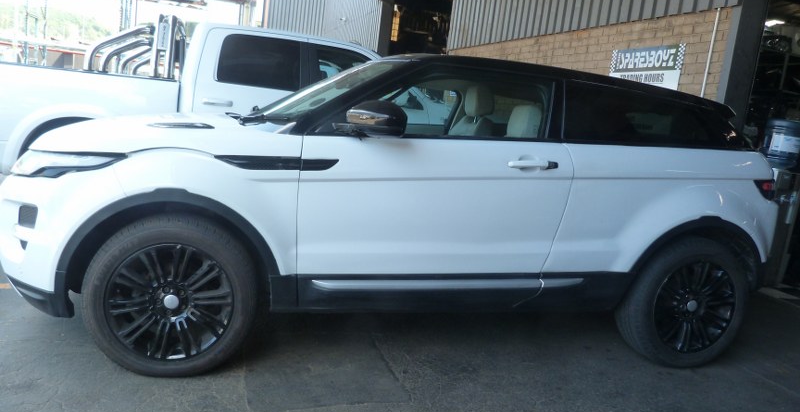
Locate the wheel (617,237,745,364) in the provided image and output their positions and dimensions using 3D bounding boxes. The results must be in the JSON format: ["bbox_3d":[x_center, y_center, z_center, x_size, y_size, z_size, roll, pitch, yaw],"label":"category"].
[{"bbox_3d":[1.572,0.531,3.227,0.725,0.725,0.240,3,10,-15],"label":"wheel"}]

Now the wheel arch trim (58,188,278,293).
[{"bbox_3d":[-0.952,0.145,2.423,0.890,0.460,0.110,3,10,-15],"label":"wheel arch trim"}]

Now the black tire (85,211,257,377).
[{"bbox_3d":[-0.994,0.385,2.541,0.725,0.725,0.240,4,10,-12],"label":"black tire"}]

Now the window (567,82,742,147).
[{"bbox_3d":[1.344,-0.457,3.070,1.070,0.320,0.170,3,10,-15],"label":"window"}]

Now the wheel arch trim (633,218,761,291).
[{"bbox_3d":[1.612,0.249,3.099,0.890,0.420,0.120,3,10,-15],"label":"wheel arch trim"}]

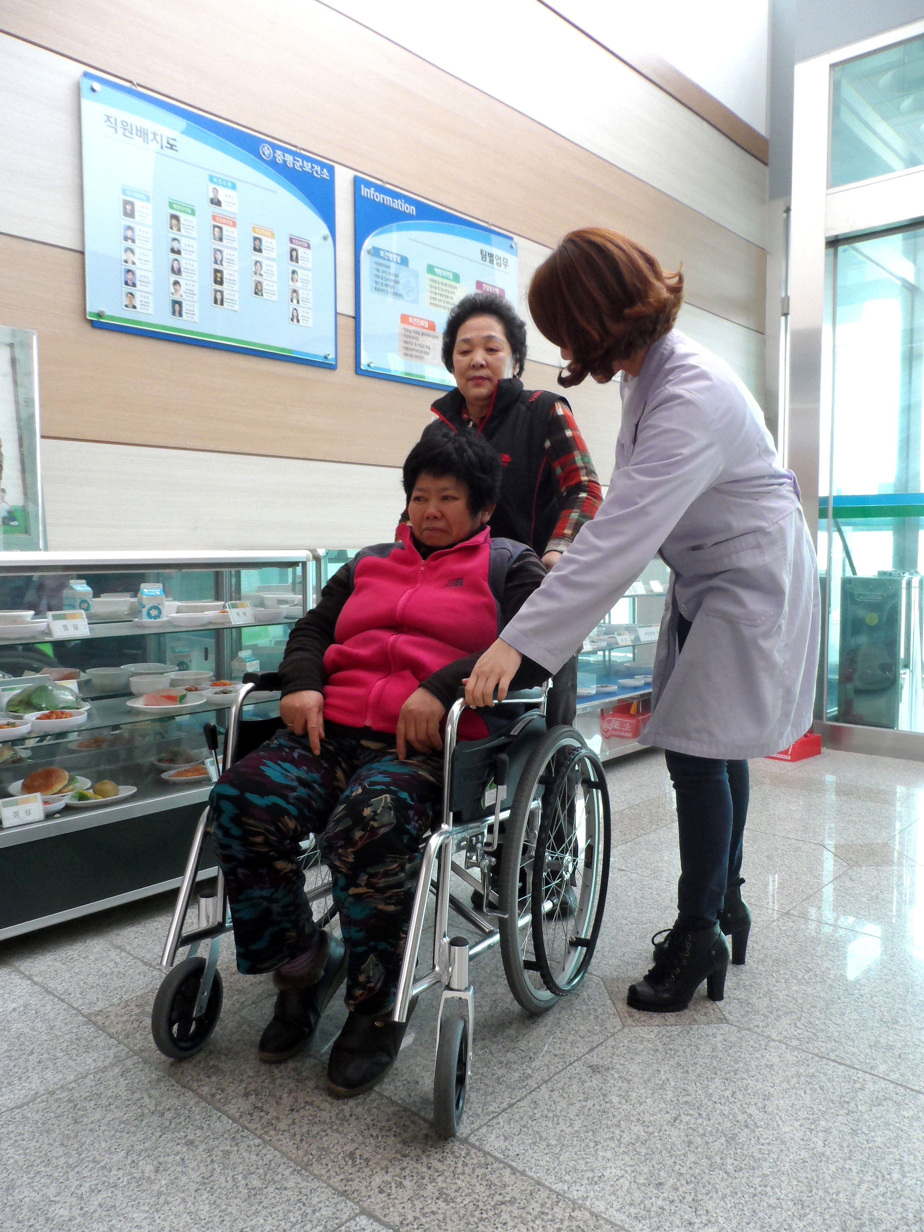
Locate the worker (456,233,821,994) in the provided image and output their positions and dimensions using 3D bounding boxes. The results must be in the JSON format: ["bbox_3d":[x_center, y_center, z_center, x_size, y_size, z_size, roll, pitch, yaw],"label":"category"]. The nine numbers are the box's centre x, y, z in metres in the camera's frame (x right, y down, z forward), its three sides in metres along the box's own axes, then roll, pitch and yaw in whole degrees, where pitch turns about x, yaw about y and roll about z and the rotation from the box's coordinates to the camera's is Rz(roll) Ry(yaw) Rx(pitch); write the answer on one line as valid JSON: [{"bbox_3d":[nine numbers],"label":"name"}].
[{"bbox_3d":[0.401,-0.005,1.820,0.780,1.635,0.510,-2,4,-15],"label":"worker"}]

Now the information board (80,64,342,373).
[{"bbox_3d":[-0.865,-1.371,3.105,0.040,0.790,1.000,4,6,44],"label":"information board"}]

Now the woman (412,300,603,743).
[{"bbox_3d":[0.121,-0.012,2.175,0.520,1.600,0.460,1,5,22],"label":"woman"}]

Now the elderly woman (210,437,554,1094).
[{"bbox_3d":[-0.124,0.215,1.713,0.540,1.220,0.620,1,5,25],"label":"elderly woman"}]

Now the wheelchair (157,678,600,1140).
[{"bbox_3d":[-0.120,0.363,1.811,0.660,0.910,0.860,1,5,25],"label":"wheelchair"}]

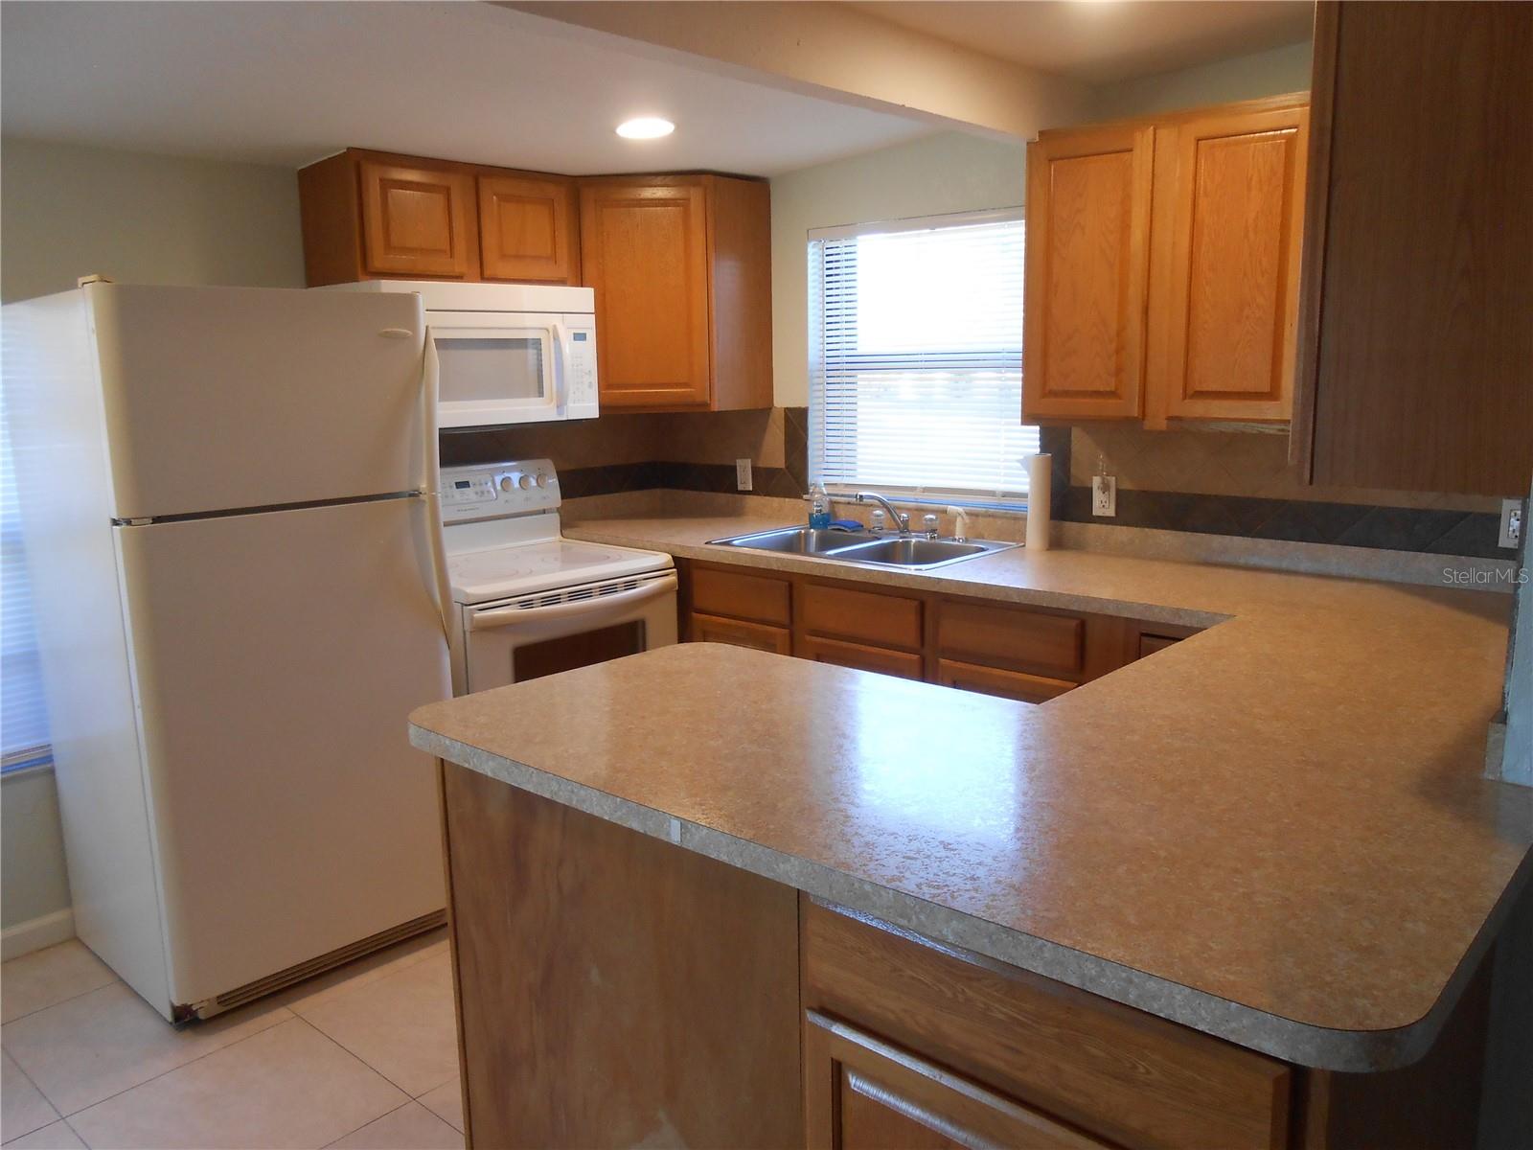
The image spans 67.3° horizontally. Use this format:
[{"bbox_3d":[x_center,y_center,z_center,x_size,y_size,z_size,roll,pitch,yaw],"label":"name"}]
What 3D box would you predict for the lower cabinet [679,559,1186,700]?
[{"bbox_3d":[0.536,0.425,3.438,1.870,0.897,0.590,8,13,41],"label":"lower cabinet"}]

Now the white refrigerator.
[{"bbox_3d":[-1.347,0.136,2.990,0.740,1.690,0.755,8,13,41],"label":"white refrigerator"}]

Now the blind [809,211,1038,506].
[{"bbox_3d":[0.502,-0.689,3.713,0.895,0.885,0.050,8,13,41],"label":"blind"}]

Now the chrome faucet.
[{"bbox_3d":[0.376,-0.200,3.715,0.220,0.155,0.070,-7,12,-32],"label":"chrome faucet"}]

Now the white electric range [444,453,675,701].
[{"bbox_3d":[-0.760,0.278,3.590,0.745,1.180,0.757,8,13,41],"label":"white electric range"}]

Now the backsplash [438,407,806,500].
[{"bbox_3d":[-0.540,-0.385,3.896,0.800,0.328,1.165,8,13,41],"label":"backsplash"}]

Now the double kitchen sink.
[{"bbox_3d":[0.296,-0.003,3.590,0.836,0.195,0.540,8,13,41],"label":"double kitchen sink"}]

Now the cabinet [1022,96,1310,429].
[{"bbox_3d":[1.071,-0.754,2.889,0.752,0.750,0.330,8,13,41],"label":"cabinet"}]

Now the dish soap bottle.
[{"bbox_3d":[0.186,-0.239,3.947,0.075,0.165,0.055,2,10,17],"label":"dish soap bottle"}]

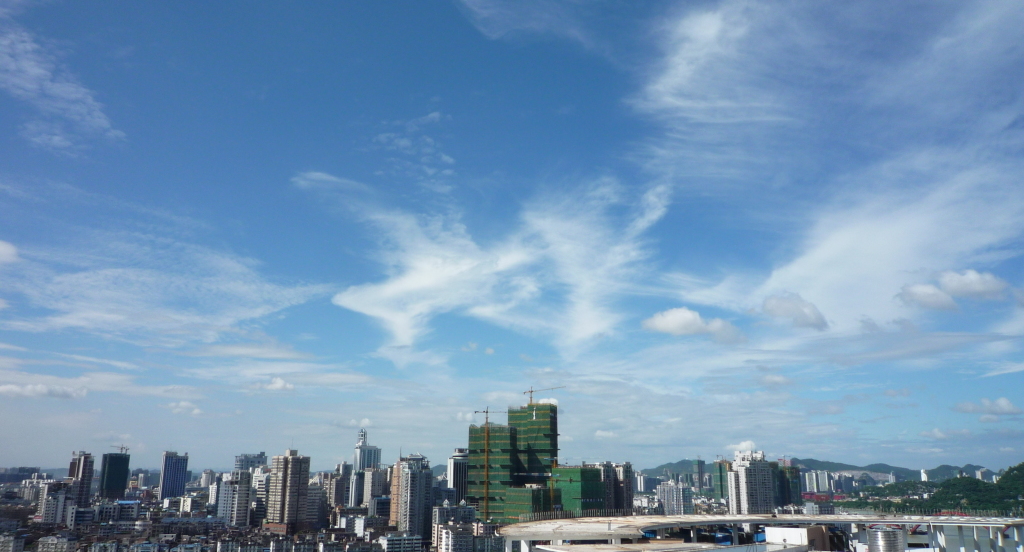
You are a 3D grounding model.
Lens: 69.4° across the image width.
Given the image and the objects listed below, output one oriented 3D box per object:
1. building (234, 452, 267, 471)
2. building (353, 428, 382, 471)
[{"bbox_3d":[-296.110,247.170,831.670,22.040,97.600,26.740,-12,-19,39],"label":"building"},{"bbox_3d":[-248.080,337.420,1276.820,37.590,146.860,24.140,11,-18,-35],"label":"building"}]

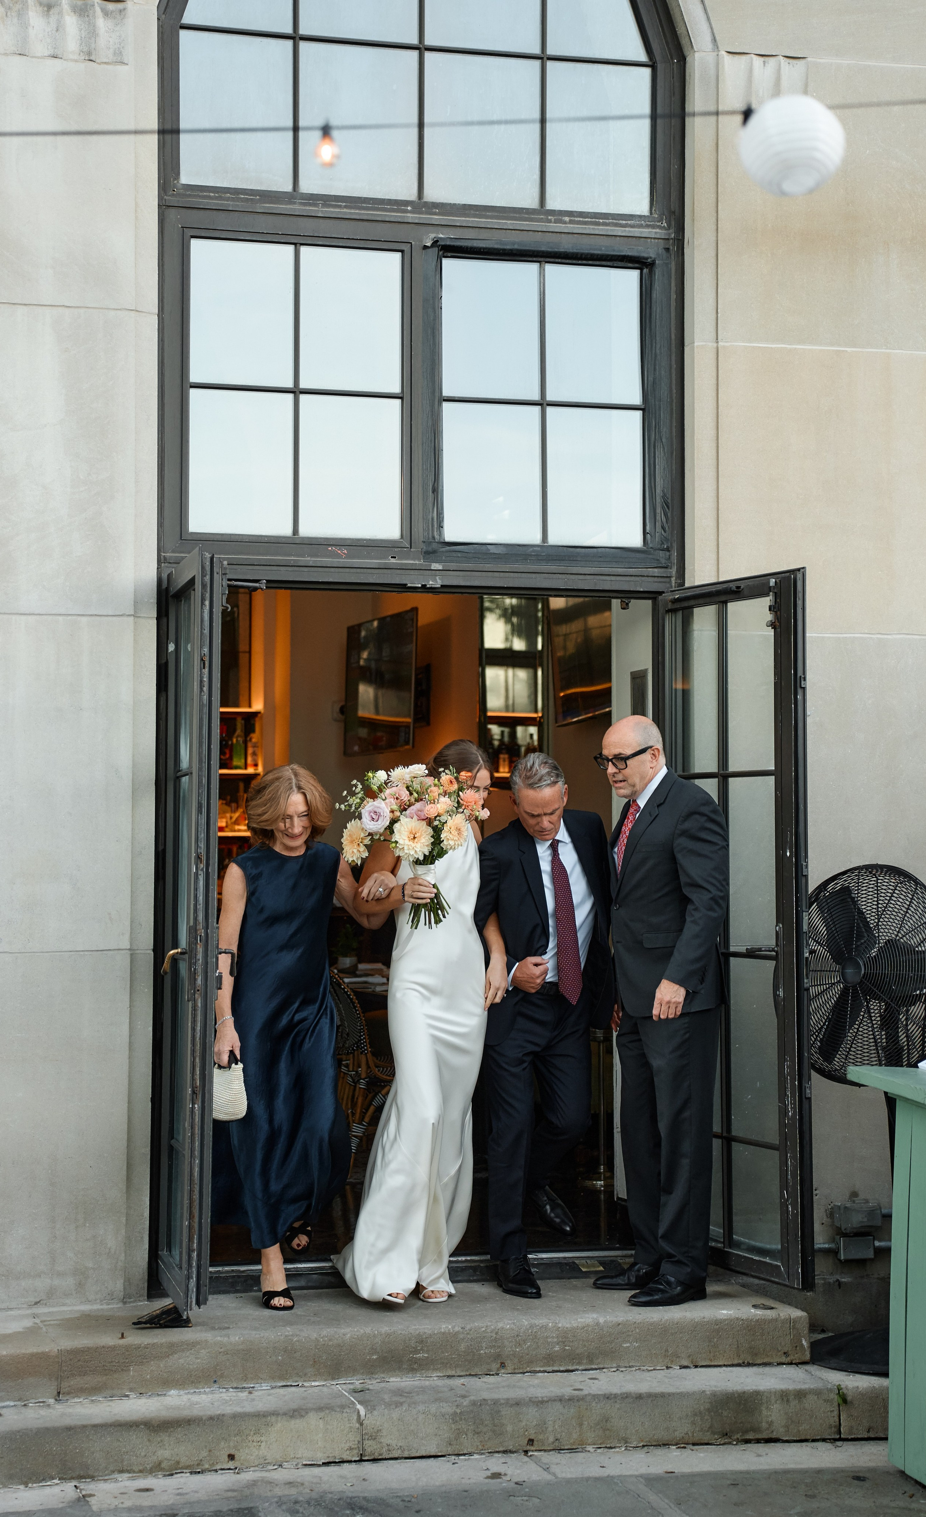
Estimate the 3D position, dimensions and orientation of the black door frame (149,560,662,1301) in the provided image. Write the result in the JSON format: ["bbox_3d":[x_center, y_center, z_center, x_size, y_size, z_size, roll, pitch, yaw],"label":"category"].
[{"bbox_3d":[-0.145,0.518,7.775,1.690,2.280,0.140,1,-4,-12],"label":"black door frame"}]

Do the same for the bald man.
[{"bbox_3d":[0.619,0.755,7.563,0.400,1.780,0.500,2,-4,-22],"label":"bald man"}]

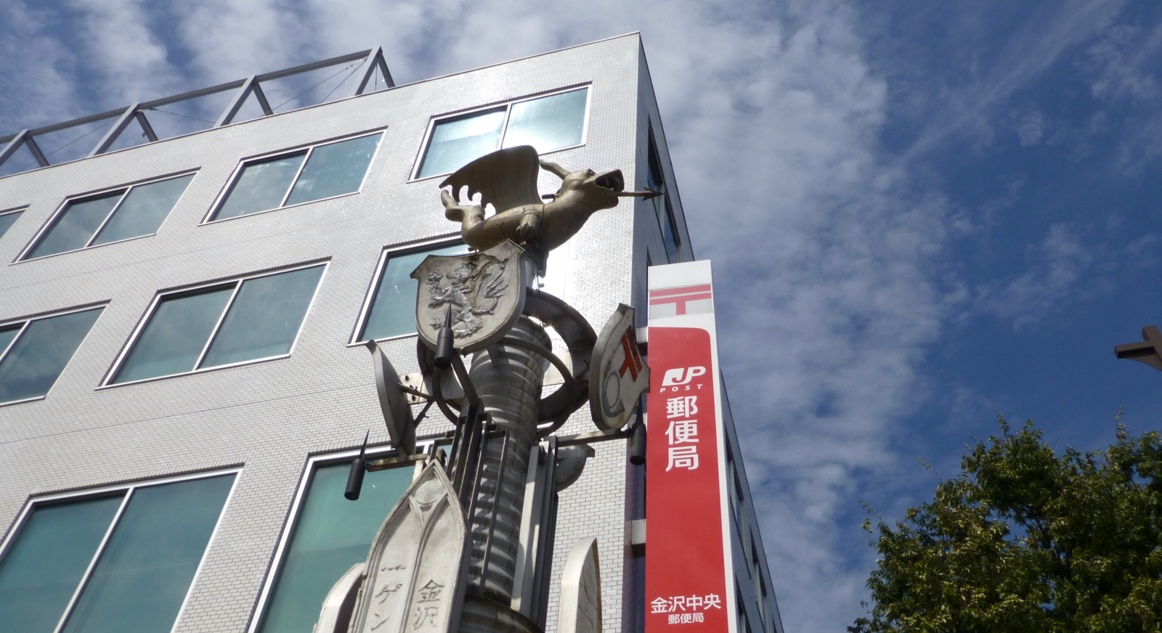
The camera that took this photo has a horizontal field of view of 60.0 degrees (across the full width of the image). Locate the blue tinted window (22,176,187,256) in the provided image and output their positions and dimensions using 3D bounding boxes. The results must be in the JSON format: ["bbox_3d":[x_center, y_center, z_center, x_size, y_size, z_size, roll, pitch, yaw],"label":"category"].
[{"bbox_3d":[-8.578,-1.831,18.365,2.778,2.021,0.120,-10,-52,12],"label":"blue tinted window"}]

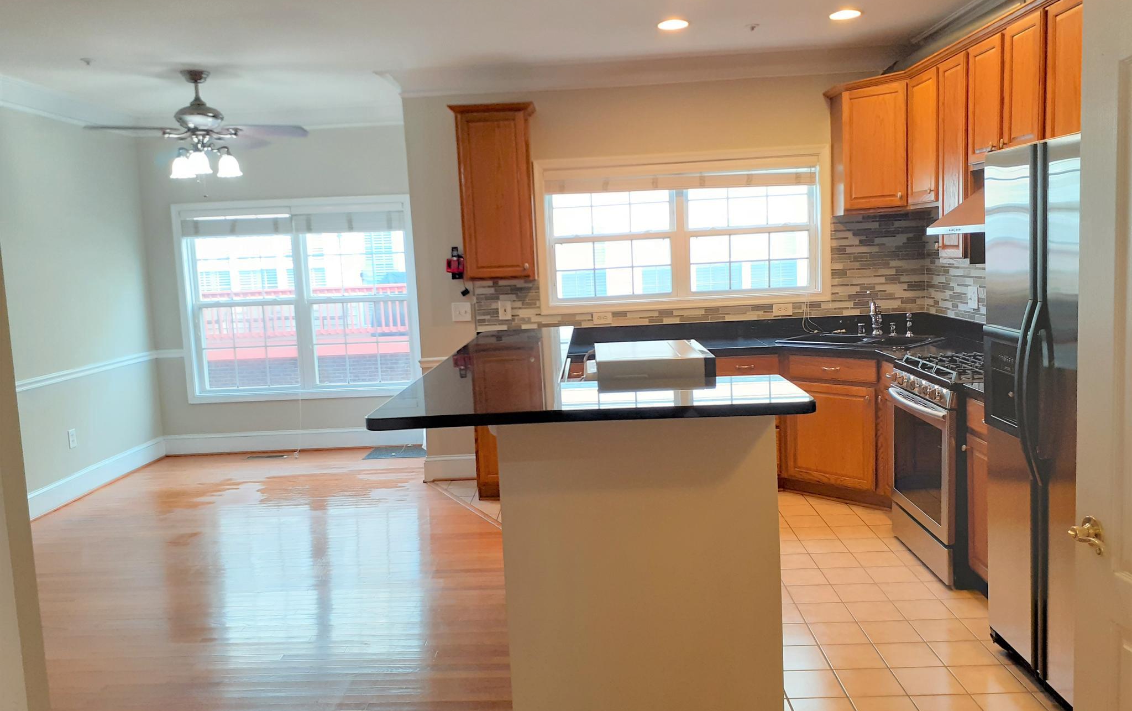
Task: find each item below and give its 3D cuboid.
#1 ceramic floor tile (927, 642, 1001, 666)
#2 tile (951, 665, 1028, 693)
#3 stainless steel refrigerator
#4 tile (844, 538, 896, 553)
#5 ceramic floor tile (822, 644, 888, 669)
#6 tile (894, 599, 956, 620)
[{"bbox_3d":[1.478,1.110,3.284,0.200,0.010,0.200,-2,6,2],"label":"ceramic floor tile"},{"bbox_3d":[1.471,1.133,3.083,0.200,0.010,0.200,-2,6,2],"label":"tile"},{"bbox_3d":[1.834,0.230,2.746,0.760,1.790,0.890,-2,7,2],"label":"stainless steel refrigerator"},{"bbox_3d":[1.523,0.971,4.494,0.200,0.010,0.200,-2,6,2],"label":"tile"},{"bbox_3d":[1.055,1.109,3.243,0.197,0.010,0.192,-2,7,2],"label":"ceramic floor tile"},{"bbox_3d":[1.482,1.056,3.654,0.199,0.010,0.199,-2,6,3],"label":"tile"}]

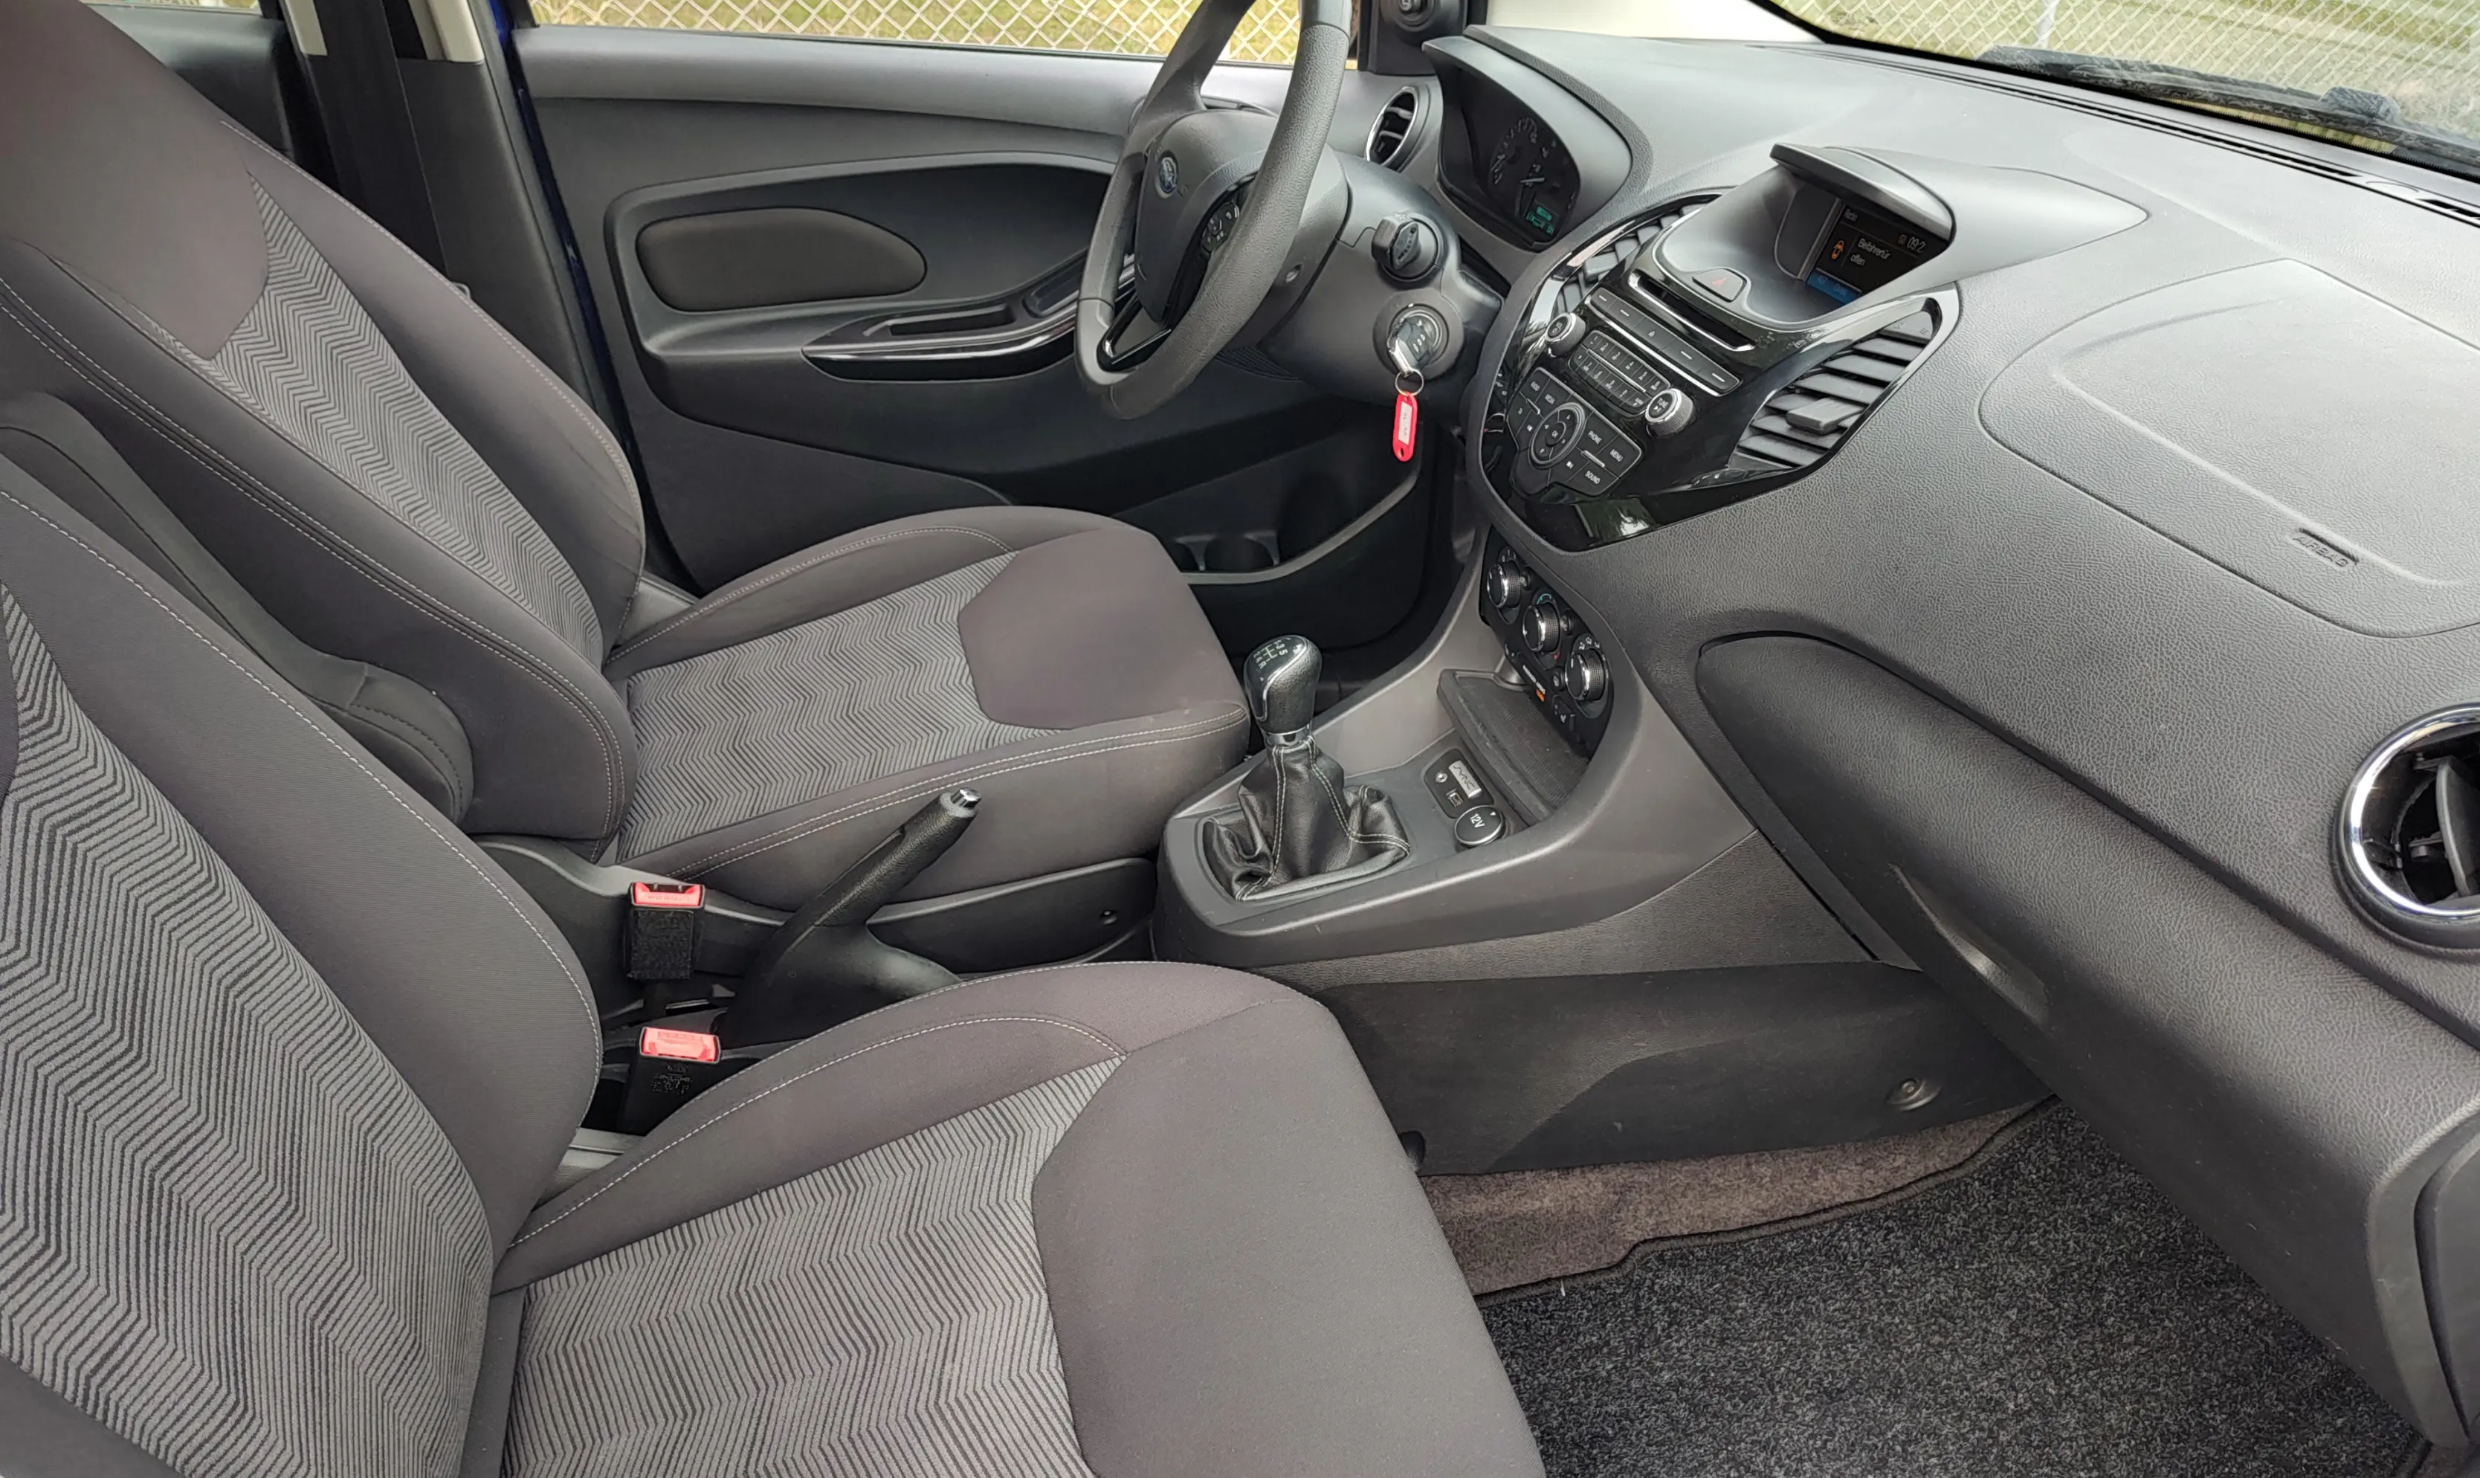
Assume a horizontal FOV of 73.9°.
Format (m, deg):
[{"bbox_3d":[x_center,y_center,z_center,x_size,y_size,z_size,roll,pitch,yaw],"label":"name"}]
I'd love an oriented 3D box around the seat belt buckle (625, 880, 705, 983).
[{"bbox_3d":[-0.390,0.133,1.119,0.047,0.063,0.027,3,30,-20],"label":"seat belt buckle"}]

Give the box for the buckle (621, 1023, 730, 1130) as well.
[{"bbox_3d":[-0.351,0.216,1.017,0.046,0.068,0.026,11,27,-21],"label":"buckle"}]

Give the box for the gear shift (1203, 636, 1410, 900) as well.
[{"bbox_3d":[0.036,0.003,1.103,0.130,0.168,0.098,-15,36,-10],"label":"gear shift"}]

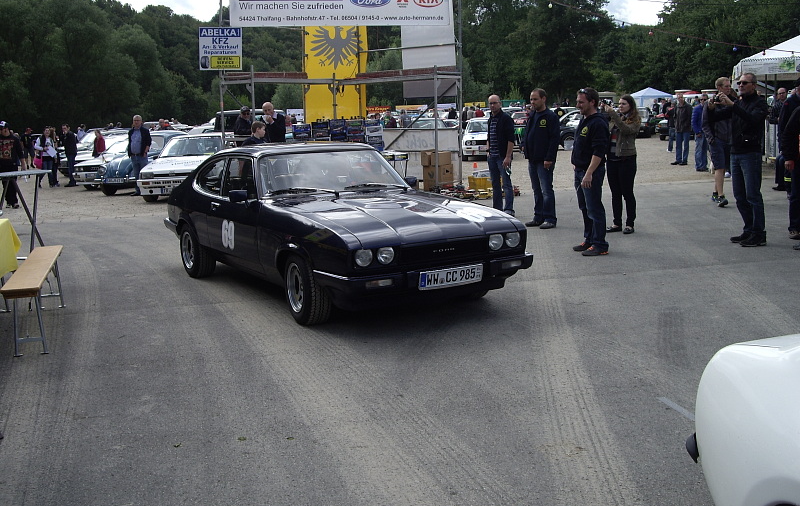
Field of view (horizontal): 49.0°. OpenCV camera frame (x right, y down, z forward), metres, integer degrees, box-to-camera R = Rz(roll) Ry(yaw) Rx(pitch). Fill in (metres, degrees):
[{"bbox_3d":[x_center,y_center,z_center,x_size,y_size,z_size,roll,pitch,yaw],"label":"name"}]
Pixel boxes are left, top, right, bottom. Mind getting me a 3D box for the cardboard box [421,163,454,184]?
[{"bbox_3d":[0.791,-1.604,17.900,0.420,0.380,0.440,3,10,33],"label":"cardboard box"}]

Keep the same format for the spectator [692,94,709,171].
[{"bbox_3d":[6.935,-2.744,20.067,0.500,1.750,0.360,1,9,14],"label":"spectator"}]

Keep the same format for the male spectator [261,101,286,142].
[{"bbox_3d":[-1.966,-1.457,13.736,0.540,1.790,0.400,3,10,25],"label":"male spectator"}]

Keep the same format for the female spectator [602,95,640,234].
[{"bbox_3d":[2.768,-1.125,11.025,0.480,1.680,0.460,-6,10,-28],"label":"female spectator"}]

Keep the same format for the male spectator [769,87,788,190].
[{"bbox_3d":[6.606,-1.971,15.167,0.520,1.750,0.380,4,10,30],"label":"male spectator"}]

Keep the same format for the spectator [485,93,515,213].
[{"bbox_3d":[1.580,-1.558,13.667,0.360,1.790,0.500,-9,11,-40],"label":"spectator"}]

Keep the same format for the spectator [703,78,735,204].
[{"bbox_3d":[4.782,-1.640,13.009,0.540,1.850,0.420,-9,11,-38],"label":"spectator"}]

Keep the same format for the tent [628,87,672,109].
[{"bbox_3d":[18.957,-11.040,66.211,2.850,2.750,2.850,-3,9,-5],"label":"tent"}]

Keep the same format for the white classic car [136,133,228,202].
[{"bbox_3d":[-4.204,-1.915,18.972,1.640,1.370,4.000,-1,9,5],"label":"white classic car"}]

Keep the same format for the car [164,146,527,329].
[{"bbox_3d":[-0.771,-0.340,7.903,1.700,1.310,4.360,-7,10,-30],"label":"car"}]

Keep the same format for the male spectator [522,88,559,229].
[{"bbox_3d":[1.898,-1.304,11.865,0.360,1.820,0.520,-9,11,-42],"label":"male spectator"}]

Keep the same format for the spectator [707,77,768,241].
[{"bbox_3d":[3.680,-1.021,9.520,0.600,1.810,0.520,-7,10,-28],"label":"spectator"}]

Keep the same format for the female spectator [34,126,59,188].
[{"bbox_3d":[-9.929,-2.695,24.702,0.550,1.680,0.400,-5,9,-14],"label":"female spectator"}]

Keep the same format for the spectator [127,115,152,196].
[{"bbox_3d":[-5.768,-2.153,19.366,0.550,1.760,0.360,-1,9,5],"label":"spectator"}]

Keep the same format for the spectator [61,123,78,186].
[{"bbox_3d":[-9.285,-2.755,24.672,0.500,1.720,0.400,7,12,44],"label":"spectator"}]

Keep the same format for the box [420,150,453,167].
[{"bbox_3d":[0.746,-1.921,17.950,0.470,0.310,0.420,-7,10,-28],"label":"box"}]

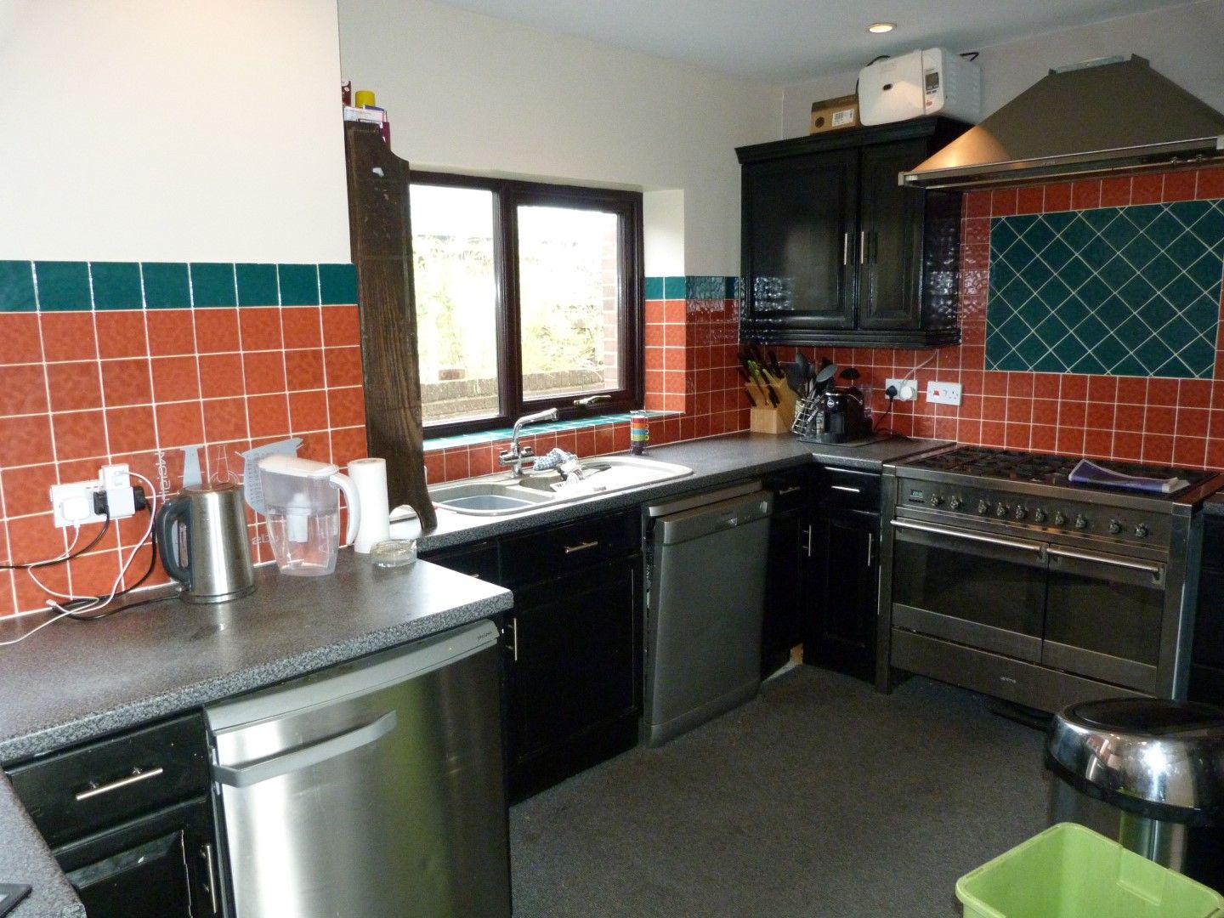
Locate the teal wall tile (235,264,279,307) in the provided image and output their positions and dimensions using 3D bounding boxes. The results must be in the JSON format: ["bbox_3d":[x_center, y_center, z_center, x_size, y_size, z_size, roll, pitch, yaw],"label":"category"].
[{"bbox_3d":[-0.833,-0.408,2.075,0.100,0.100,0.008,-10,14,-42],"label":"teal wall tile"}]

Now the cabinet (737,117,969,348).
[{"bbox_3d":[1.016,-0.922,3.792,0.360,0.850,0.940,-10,14,-42],"label":"cabinet"}]

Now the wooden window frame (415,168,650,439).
[{"bbox_3d":[-0.373,-0.611,3.589,1.360,0.995,0.080,-10,14,-42],"label":"wooden window frame"}]

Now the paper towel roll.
[{"bbox_3d":[-0.619,0.119,2.253,0.090,0.228,0.090,-1,10,0],"label":"paper towel roll"}]

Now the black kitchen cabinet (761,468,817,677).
[{"bbox_3d":[0.494,0.421,3.703,0.355,0.840,0.570,-10,13,-43],"label":"black kitchen cabinet"}]

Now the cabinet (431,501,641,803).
[{"bbox_3d":[-0.406,0.588,2.829,0.855,0.840,0.590,-10,13,-43],"label":"cabinet"}]

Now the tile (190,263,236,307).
[{"bbox_3d":[-0.899,-0.390,1.994,0.098,0.098,0.008,-11,14,-44],"label":"tile"}]

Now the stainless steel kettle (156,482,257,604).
[{"bbox_3d":[-0.861,0.175,1.871,0.155,0.236,0.200,7,13,40],"label":"stainless steel kettle"}]

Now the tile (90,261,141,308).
[{"bbox_3d":[-1.039,-0.362,1.857,0.098,0.098,0.008,-11,14,-44],"label":"tile"}]

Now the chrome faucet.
[{"bbox_3d":[-0.273,-0.051,3.033,0.165,0.250,0.240,-10,13,-43],"label":"chrome faucet"}]

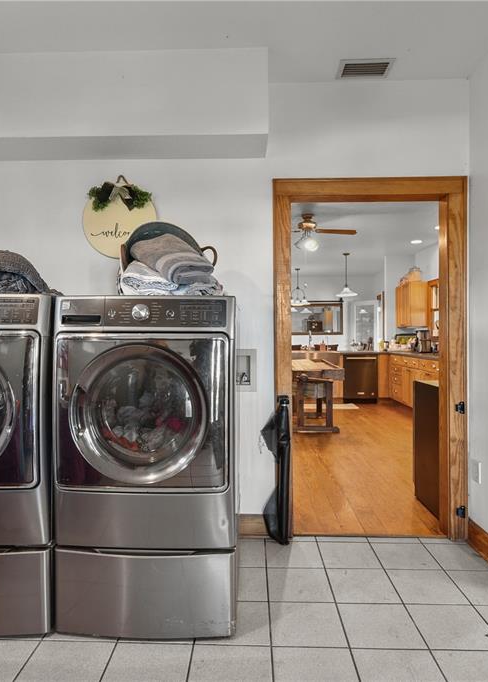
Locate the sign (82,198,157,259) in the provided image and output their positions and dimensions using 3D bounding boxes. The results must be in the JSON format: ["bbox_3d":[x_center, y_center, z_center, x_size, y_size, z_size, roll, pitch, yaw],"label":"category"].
[{"bbox_3d":[-0.746,-0.716,2.566,0.440,0.440,0.025,0,0,1],"label":"sign"}]

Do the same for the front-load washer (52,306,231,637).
[{"bbox_3d":[-0.390,0.508,2.113,0.735,1.380,0.800,0,0,1],"label":"front-load washer"}]

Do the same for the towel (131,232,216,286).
[{"bbox_3d":[-0.333,-0.379,1.984,0.370,0.225,0.280,0,0,1],"label":"towel"}]

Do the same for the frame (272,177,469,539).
[{"bbox_3d":[0.755,0.111,2.616,1.155,2.168,0.150,0,0,1],"label":"frame"}]

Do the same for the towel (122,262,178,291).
[{"bbox_3d":[-0.433,-0.294,1.977,0.250,0.140,0.270,0,0,1],"label":"towel"}]

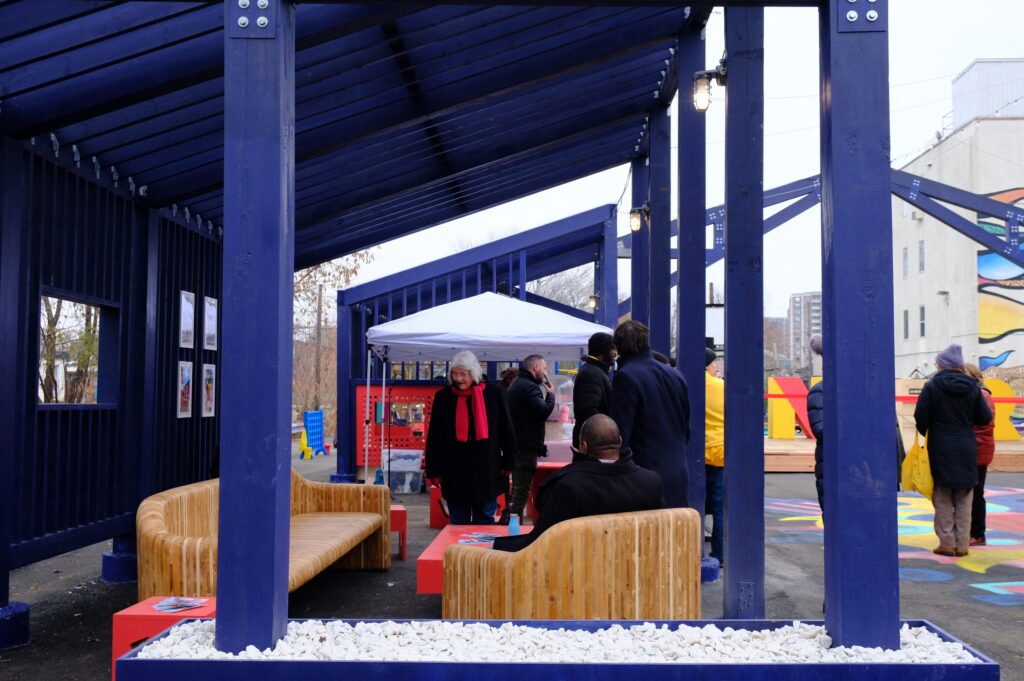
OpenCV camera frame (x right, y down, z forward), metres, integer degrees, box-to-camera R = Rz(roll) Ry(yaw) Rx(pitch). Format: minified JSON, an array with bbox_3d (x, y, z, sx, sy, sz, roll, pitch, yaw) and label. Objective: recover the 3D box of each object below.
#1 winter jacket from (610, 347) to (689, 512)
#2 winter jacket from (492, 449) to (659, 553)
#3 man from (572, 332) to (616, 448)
[{"bbox_3d":[0.890,0.592,6.300,0.550,1.080,0.360,2,-4,-22],"label":"winter jacket"},{"bbox_3d":[0.321,0.846,4.870,0.800,0.630,0.550,1,-3,-7],"label":"winter jacket"},{"bbox_3d":[0.630,0.823,7.600,0.380,1.770,0.540,2,-4,-30],"label":"man"}]

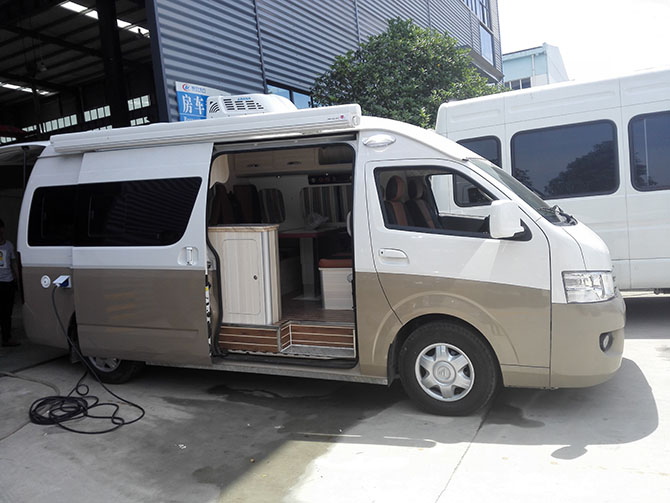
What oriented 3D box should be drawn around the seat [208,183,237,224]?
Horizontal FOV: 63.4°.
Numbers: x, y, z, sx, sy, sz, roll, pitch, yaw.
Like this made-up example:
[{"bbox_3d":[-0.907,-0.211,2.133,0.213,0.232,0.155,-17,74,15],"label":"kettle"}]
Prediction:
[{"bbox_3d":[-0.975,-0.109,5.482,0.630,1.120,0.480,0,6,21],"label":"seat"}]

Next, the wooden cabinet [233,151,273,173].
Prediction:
[{"bbox_3d":[-0.819,-1.023,5.963,0.470,0.300,0.310,0,6,21],"label":"wooden cabinet"}]

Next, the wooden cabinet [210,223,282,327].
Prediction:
[{"bbox_3d":[-0.780,0.180,4.660,0.660,0.820,0.300,0,6,21],"label":"wooden cabinet"}]

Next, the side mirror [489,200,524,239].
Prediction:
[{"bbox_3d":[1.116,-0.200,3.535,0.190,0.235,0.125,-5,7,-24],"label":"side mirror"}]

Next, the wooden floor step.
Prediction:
[{"bbox_3d":[-0.394,0.706,4.518,1.240,0.235,0.250,0,6,21],"label":"wooden floor step"}]

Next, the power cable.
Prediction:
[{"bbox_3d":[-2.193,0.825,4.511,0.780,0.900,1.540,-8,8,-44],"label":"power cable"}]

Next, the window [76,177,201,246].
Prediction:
[{"bbox_3d":[-1.671,-0.321,4.627,1.300,0.560,0.050,0,-2,21],"label":"window"}]

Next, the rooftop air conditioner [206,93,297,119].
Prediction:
[{"bbox_3d":[-0.616,-1.337,5.142,0.950,0.210,0.760,0,6,21],"label":"rooftop air conditioner"}]

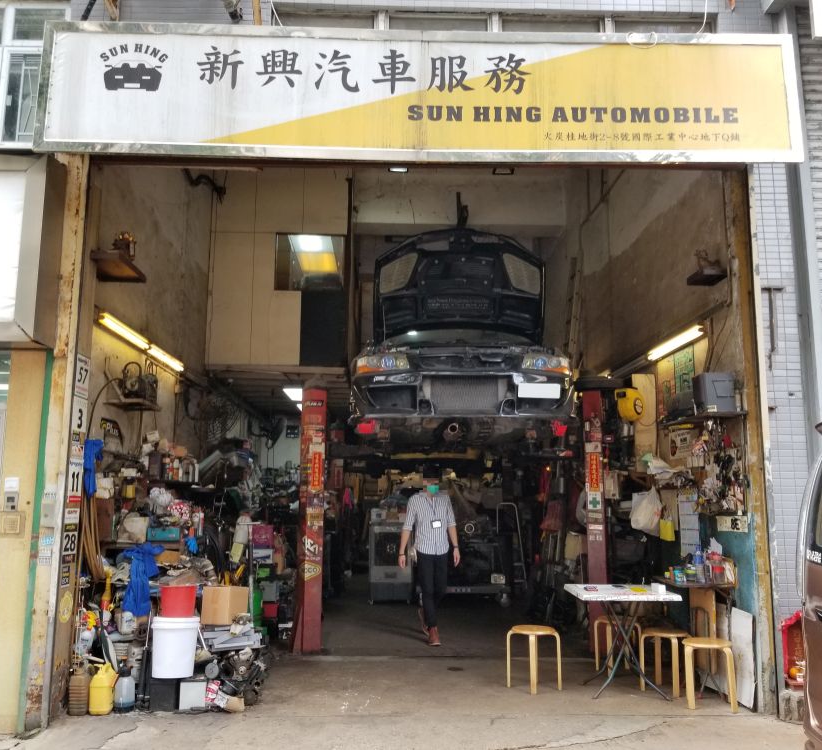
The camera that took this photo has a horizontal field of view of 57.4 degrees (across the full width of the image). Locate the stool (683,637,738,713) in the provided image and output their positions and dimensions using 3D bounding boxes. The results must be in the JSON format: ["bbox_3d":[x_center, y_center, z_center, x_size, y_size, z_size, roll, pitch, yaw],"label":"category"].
[{"bbox_3d":[2.071,2.090,5.251,0.360,0.450,0.360,1,-8,-1],"label":"stool"}]

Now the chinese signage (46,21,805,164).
[{"bbox_3d":[0.103,-2.065,5.598,5.570,1.020,0.170,1,-8,-1],"label":"chinese signage"}]

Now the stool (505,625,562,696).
[{"bbox_3d":[0.945,2.195,5.809,0.390,0.440,0.390,1,-8,-1],"label":"stool"}]

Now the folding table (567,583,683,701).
[{"bbox_3d":[1.629,2.038,5.760,0.760,0.745,0.660,0,-8,0],"label":"folding table"}]

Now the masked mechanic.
[{"bbox_3d":[0.172,1.742,7.454,0.570,1.730,0.480,1,-8,-6],"label":"masked mechanic"}]

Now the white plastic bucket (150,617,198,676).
[{"bbox_3d":[-1.616,1.847,5.160,0.325,0.400,0.325,1,-8,-1],"label":"white plastic bucket"}]

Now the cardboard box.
[{"bbox_3d":[-1.331,1.625,5.361,0.210,0.265,0.250,-1,-9,12],"label":"cardboard box"}]

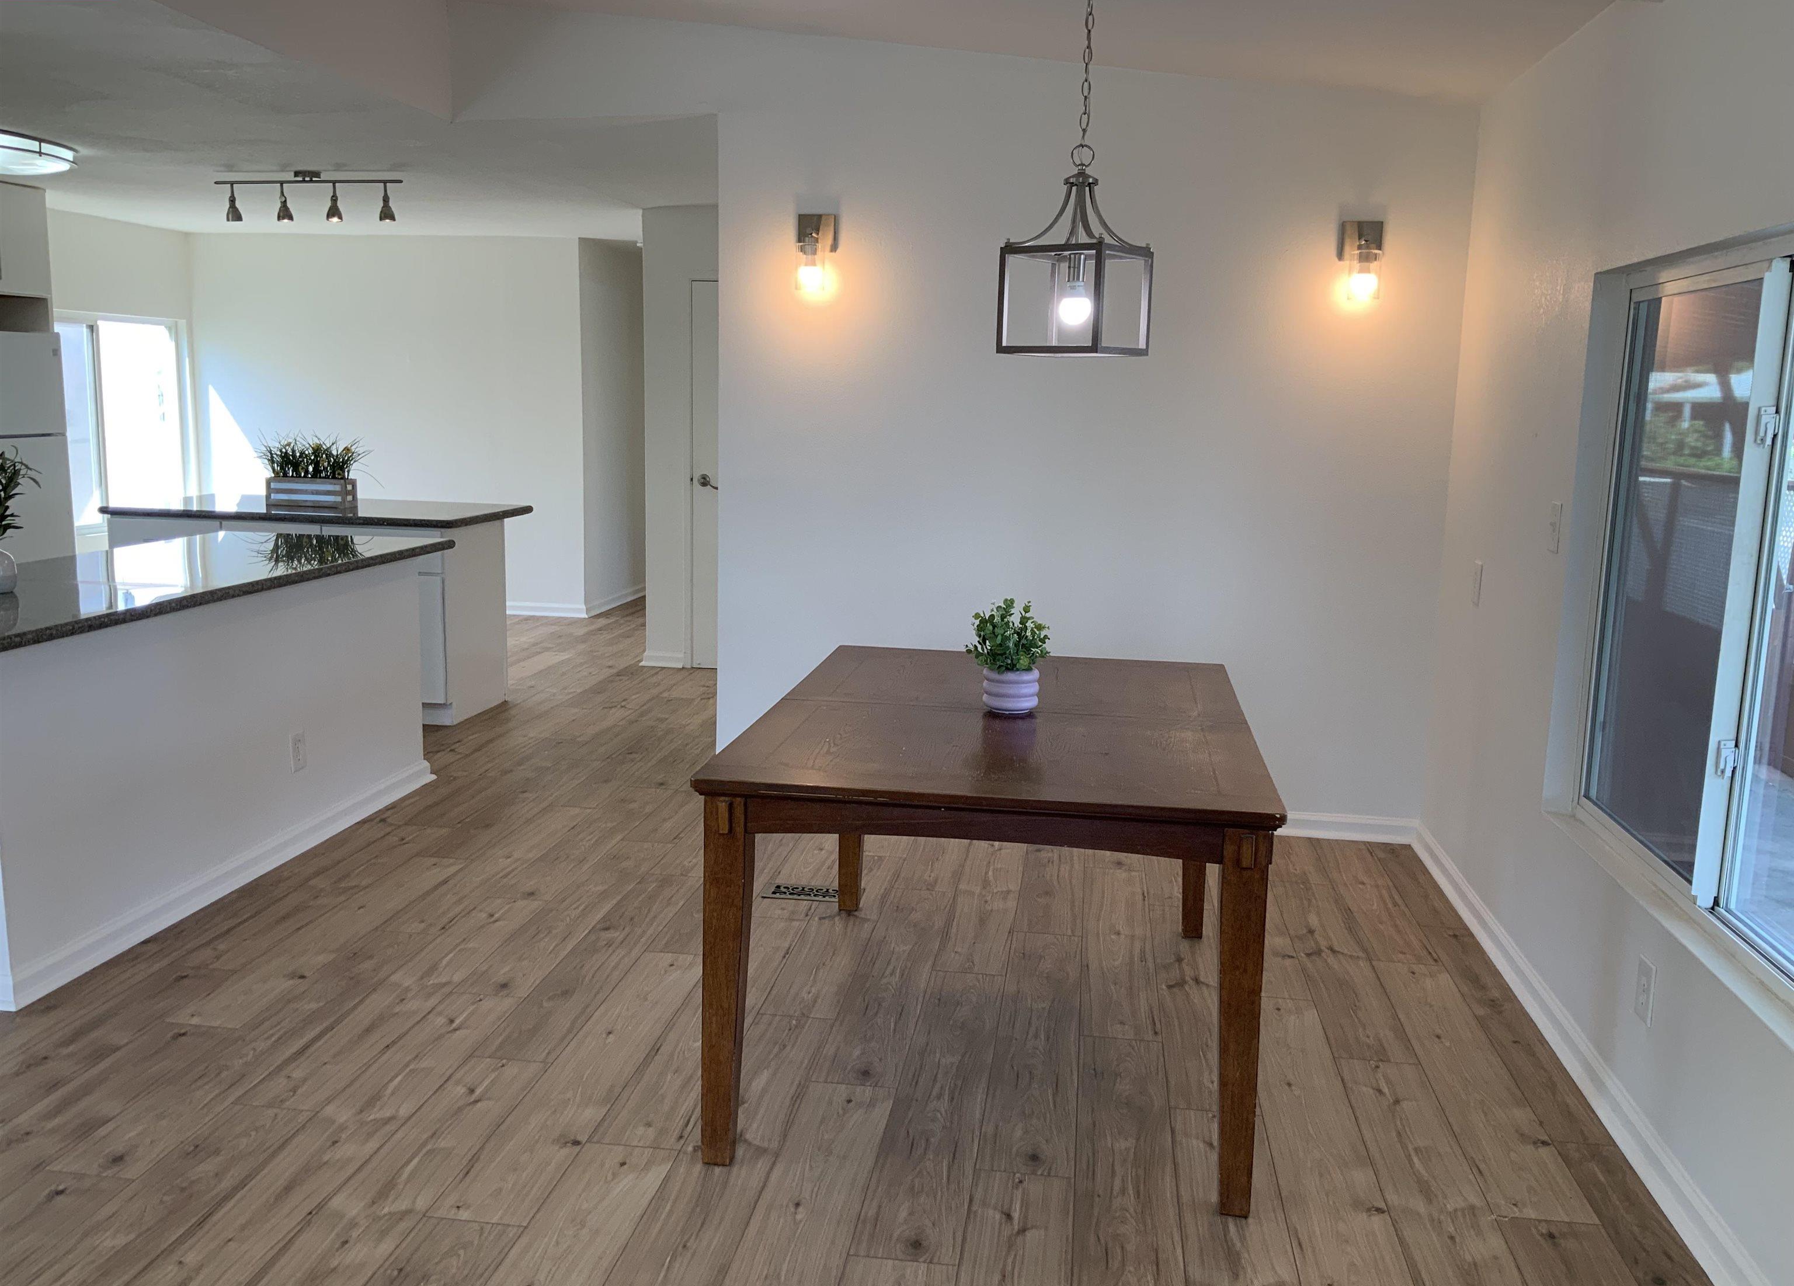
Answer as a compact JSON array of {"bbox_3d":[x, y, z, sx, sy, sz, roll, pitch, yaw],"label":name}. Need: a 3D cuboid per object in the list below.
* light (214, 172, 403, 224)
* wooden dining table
[{"bbox_3d":[-2.659,-2.015,6.798,0.890,0.218,0.100,3,9,8],"label":"light"},{"bbox_3d":[0.249,0.531,3.520,1.074,0.765,1.566,3,9,8],"label":"wooden dining table"}]

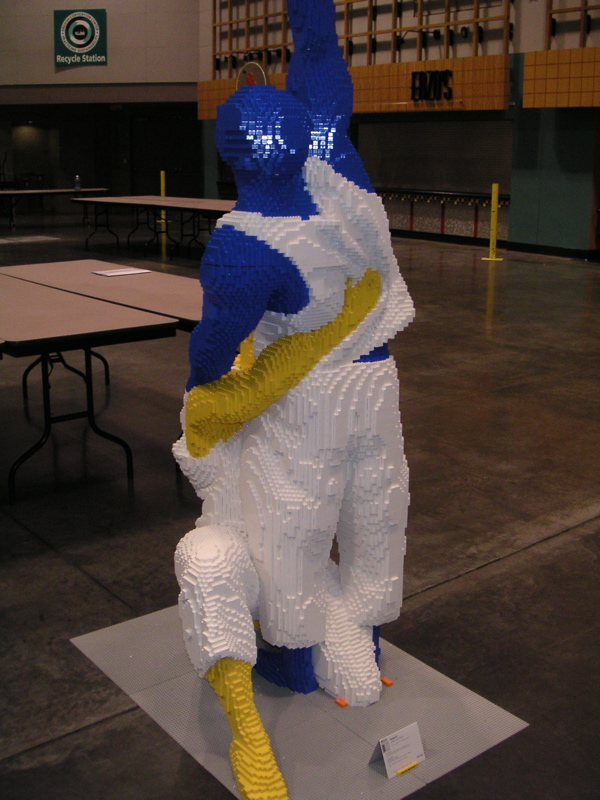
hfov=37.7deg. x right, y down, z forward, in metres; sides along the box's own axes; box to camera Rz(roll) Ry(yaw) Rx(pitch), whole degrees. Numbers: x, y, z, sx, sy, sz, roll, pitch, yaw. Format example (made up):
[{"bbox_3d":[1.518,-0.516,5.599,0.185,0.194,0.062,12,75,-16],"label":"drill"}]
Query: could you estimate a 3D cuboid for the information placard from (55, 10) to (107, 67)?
[{"bbox_3d":[-5.549,-9.151,22.200,1.370,1.380,0.040,2,15,4],"label":"information placard"}]

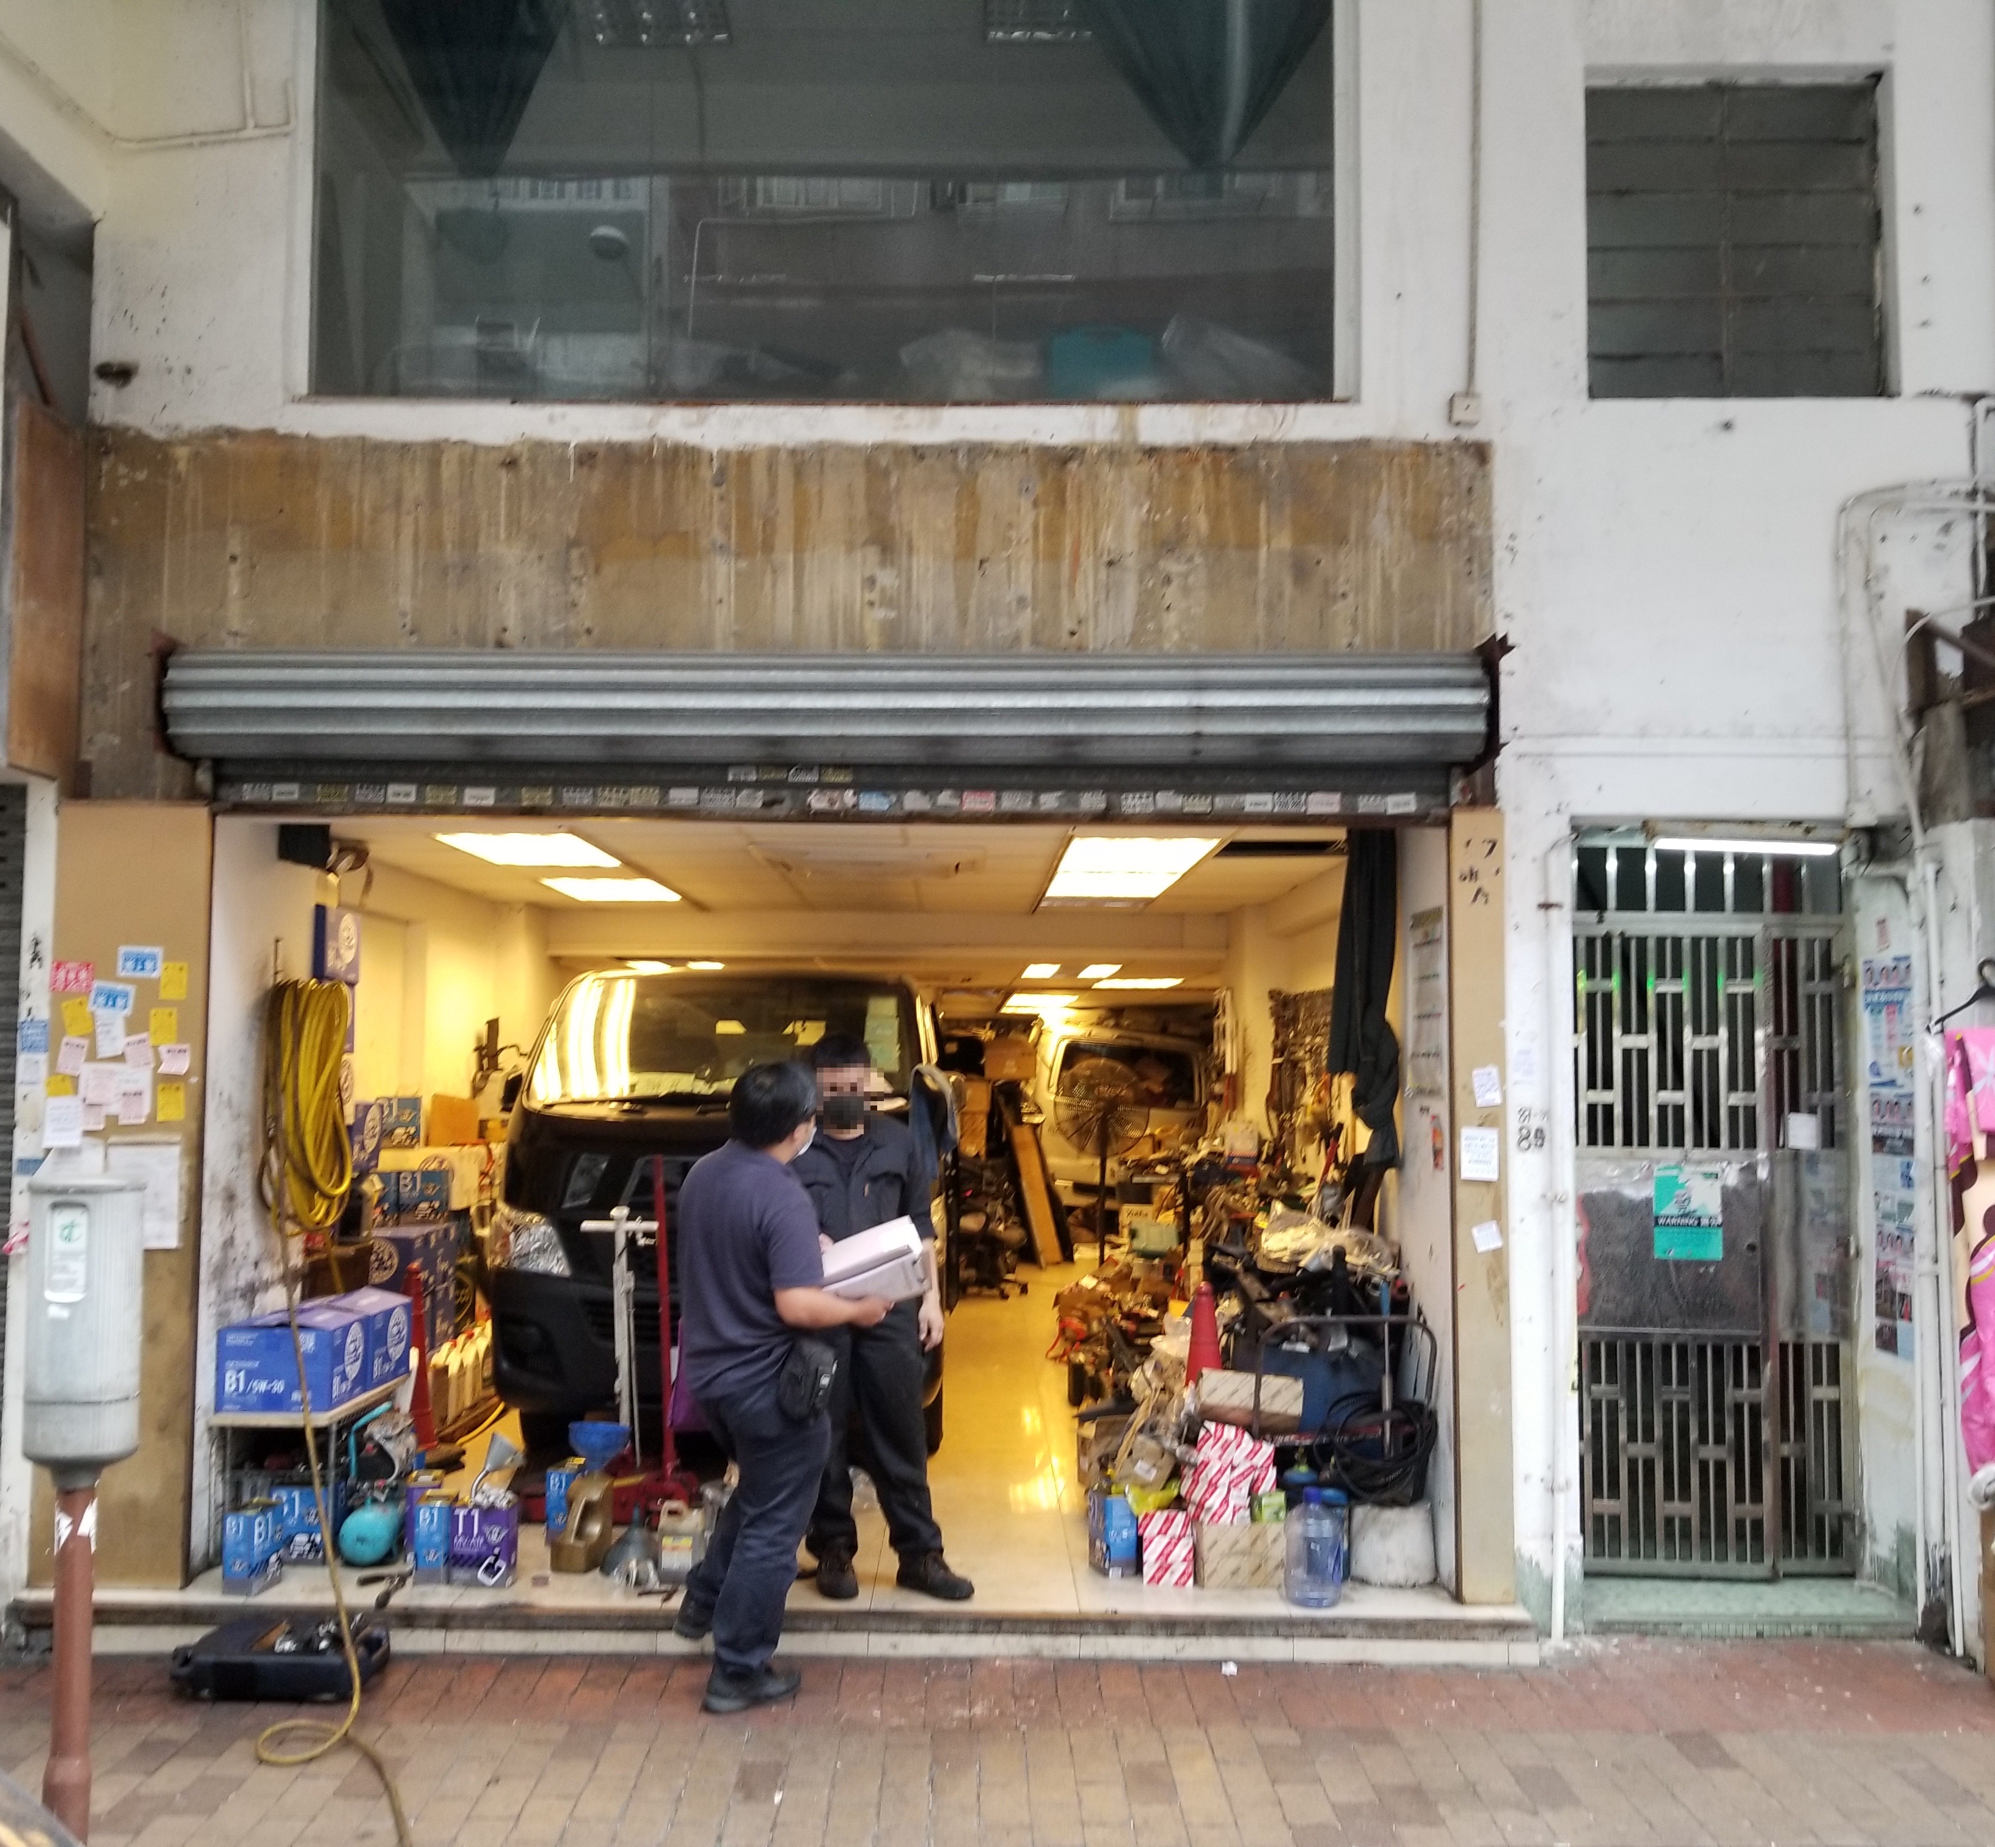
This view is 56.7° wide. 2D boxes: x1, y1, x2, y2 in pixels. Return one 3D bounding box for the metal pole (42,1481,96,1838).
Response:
[{"bbox_3d":[-1.991,1.623,3.970,0.082,0.840,0.082,0,-4,2],"label":"metal pole"}]

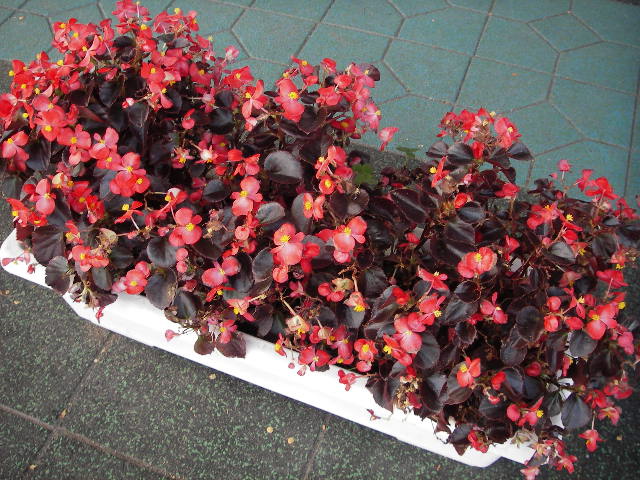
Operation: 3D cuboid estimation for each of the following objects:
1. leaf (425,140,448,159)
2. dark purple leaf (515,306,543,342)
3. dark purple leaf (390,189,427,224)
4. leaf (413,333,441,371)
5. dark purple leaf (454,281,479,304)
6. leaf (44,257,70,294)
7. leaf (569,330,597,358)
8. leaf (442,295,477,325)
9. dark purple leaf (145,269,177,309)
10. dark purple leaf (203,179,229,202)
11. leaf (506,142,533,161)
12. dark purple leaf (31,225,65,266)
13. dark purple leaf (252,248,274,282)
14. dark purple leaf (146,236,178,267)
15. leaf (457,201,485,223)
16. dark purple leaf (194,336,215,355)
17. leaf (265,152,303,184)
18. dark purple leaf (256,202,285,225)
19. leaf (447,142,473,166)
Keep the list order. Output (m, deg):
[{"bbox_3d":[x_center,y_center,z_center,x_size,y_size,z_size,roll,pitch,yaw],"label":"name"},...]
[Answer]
[{"bbox_3d":[0.167,-0.129,1.000,0.039,0.012,0.033,-18,54,-16],"label":"leaf"},{"bbox_3d":[0.291,0.118,0.982,0.036,0.013,0.051,-3,70,10],"label":"dark purple leaf"},{"bbox_3d":[0.132,-0.050,1.048,0.049,0.014,0.069,-38,63,-25],"label":"dark purple leaf"},{"bbox_3d":[0.143,0.151,0.943,0.038,0.013,0.049,17,73,12],"label":"leaf"},{"bbox_3d":[0.195,0.068,0.929,0.036,0.016,0.031,-6,59,-2],"label":"dark purple leaf"},{"bbox_3d":[-0.411,0.056,1.100,0.037,0.012,0.061,-10,85,-19],"label":"leaf"},{"bbox_3d":[0.373,0.145,0.998,0.036,0.012,0.042,-3,69,13],"label":"leaf"},{"bbox_3d":[0.185,0.092,0.934,0.052,0.014,0.044,-32,63,-17],"label":"leaf"},{"bbox_3d":[-0.224,0.068,0.988,0.046,0.014,0.054,-6,76,-11],"label":"dark purple leaf"},{"bbox_3d":[-0.153,-0.073,1.030,0.043,0.012,0.037,3,60,-2],"label":"dark purple leaf"},{"bbox_3d":[0.285,-0.126,1.002,0.043,0.012,0.036,23,49,16],"label":"leaf"},{"bbox_3d":[-0.418,0.005,1.082,0.046,0.014,0.065,-4,79,-17],"label":"dark purple leaf"},{"bbox_3d":[-0.079,0.036,0.983,0.037,0.013,0.046,3,72,24],"label":"dark purple leaf"},{"bbox_3d":[-0.235,0.016,1.054,0.046,0.014,0.049,10,75,-6],"label":"dark purple leaf"},{"bbox_3d":[0.235,-0.045,1.099,0.043,0.015,0.041,6,60,7],"label":"leaf"},{"bbox_3d":[-0.163,0.148,0.989,0.026,0.010,0.026,11,73,-5],"label":"dark purple leaf"},{"bbox_3d":[-0.054,-0.111,1.078,0.062,0.018,0.055,14,72,4],"label":"leaf"},{"bbox_3d":[-0.069,-0.037,0.979,0.041,0.012,0.033,-23,66,-14],"label":"dark purple leaf"},{"bbox_3d":[0.211,-0.130,1.065,0.041,0.016,0.039,22,63,15],"label":"leaf"}]

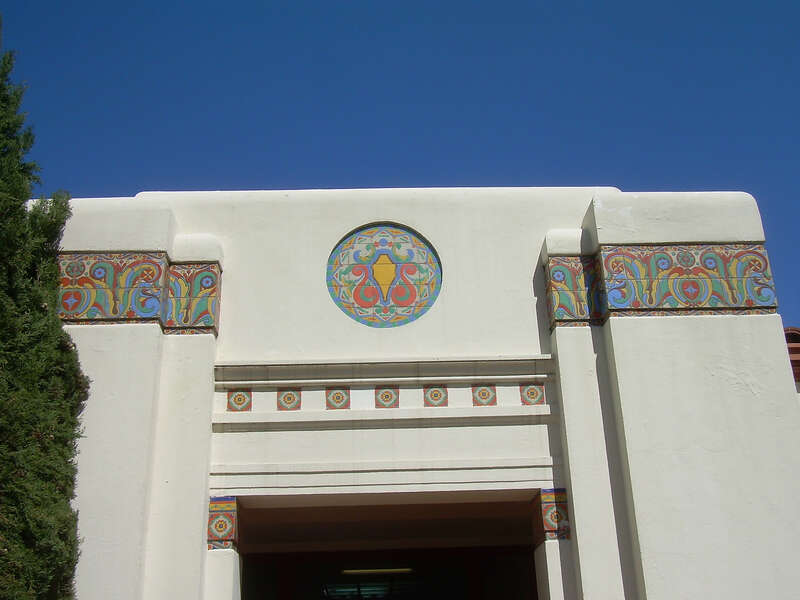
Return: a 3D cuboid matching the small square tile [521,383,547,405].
[{"bbox_3d":[0.885,0.628,5.856,0.157,0.157,0.025,-1,-21,-2],"label":"small square tile"}]

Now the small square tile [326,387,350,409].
[{"bbox_3d":[-0.405,0.649,5.807,0.157,0.157,0.025,-1,-21,-2],"label":"small square tile"}]

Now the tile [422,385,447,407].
[{"bbox_3d":[0.234,0.626,5.714,0.155,0.151,0.020,-1,-23,-2],"label":"tile"}]

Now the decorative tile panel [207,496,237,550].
[{"bbox_3d":[-1.055,1.339,5.250,0.157,0.307,0.060,-1,-22,-2],"label":"decorative tile panel"}]

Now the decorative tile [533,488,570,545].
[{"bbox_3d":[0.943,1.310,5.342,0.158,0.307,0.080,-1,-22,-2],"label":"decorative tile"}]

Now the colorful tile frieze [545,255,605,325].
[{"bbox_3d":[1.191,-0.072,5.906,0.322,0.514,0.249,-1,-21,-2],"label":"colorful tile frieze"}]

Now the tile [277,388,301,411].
[{"bbox_3d":[-0.716,0.643,5.673,0.154,0.153,0.020,-1,-23,-2],"label":"tile"}]

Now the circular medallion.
[{"bbox_3d":[-0.102,-0.169,5.939,0.780,0.783,0.040,-1,-23,-2],"label":"circular medallion"}]

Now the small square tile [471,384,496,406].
[{"bbox_3d":[0.563,0.634,5.844,0.157,0.157,0.025,-1,-21,-2],"label":"small square tile"}]

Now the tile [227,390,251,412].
[{"bbox_3d":[-1.013,0.634,5.560,0.153,0.152,0.020,-1,-23,-2],"label":"tile"}]

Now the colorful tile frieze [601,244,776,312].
[{"bbox_3d":[1.870,-0.128,5.705,1.084,0.490,0.050,-1,-23,-2],"label":"colorful tile frieze"}]

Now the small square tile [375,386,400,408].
[{"bbox_3d":[-0.079,0.618,5.600,0.152,0.152,0.020,-1,-23,-2],"label":"small square tile"}]

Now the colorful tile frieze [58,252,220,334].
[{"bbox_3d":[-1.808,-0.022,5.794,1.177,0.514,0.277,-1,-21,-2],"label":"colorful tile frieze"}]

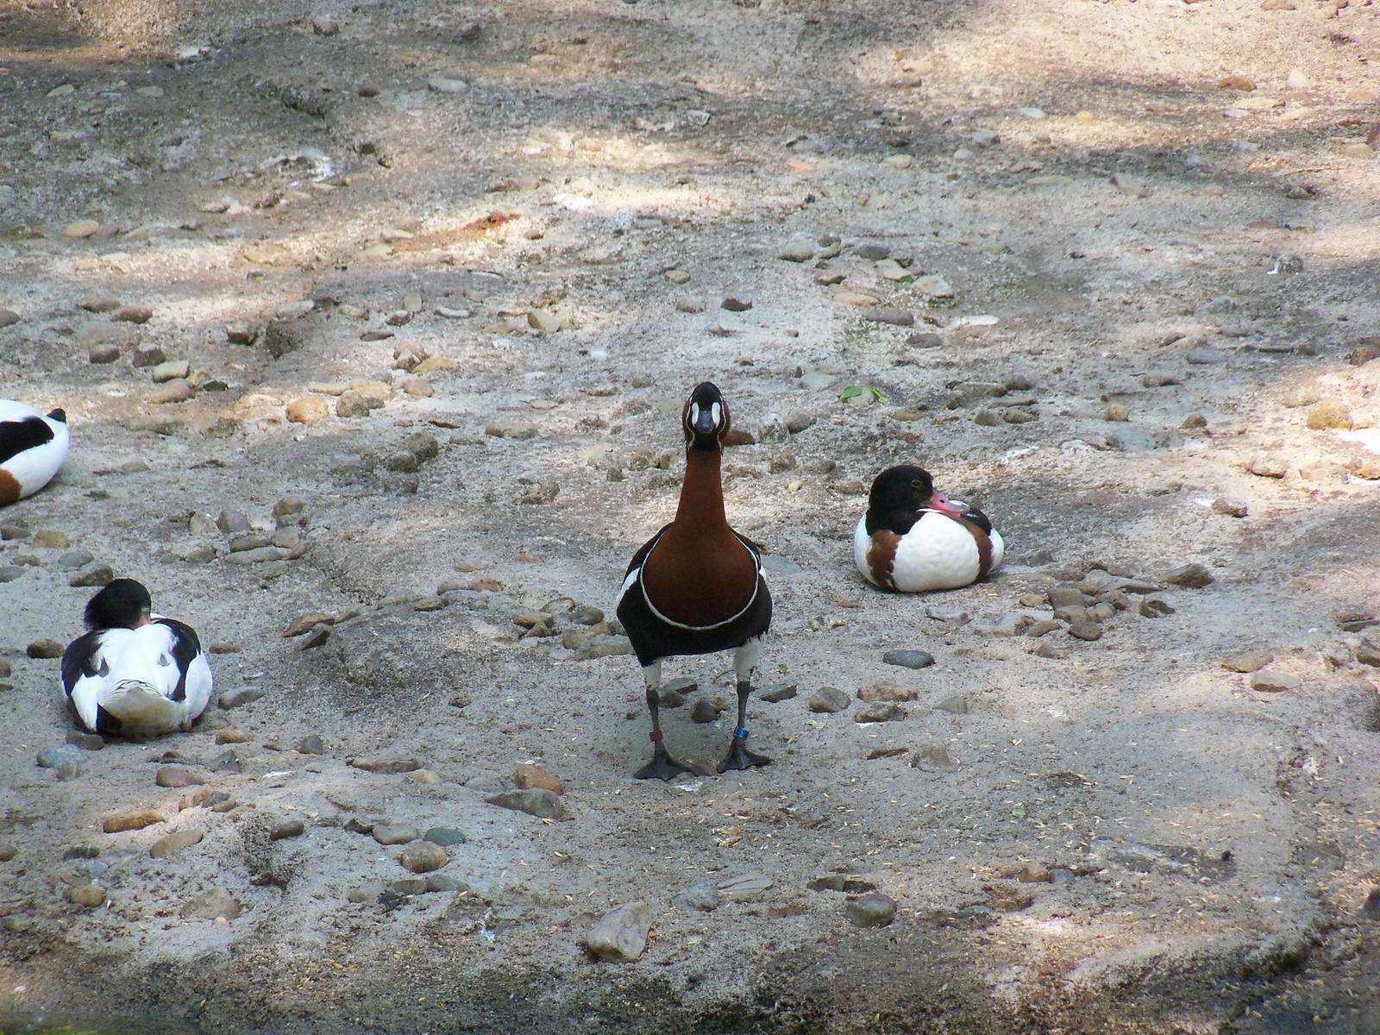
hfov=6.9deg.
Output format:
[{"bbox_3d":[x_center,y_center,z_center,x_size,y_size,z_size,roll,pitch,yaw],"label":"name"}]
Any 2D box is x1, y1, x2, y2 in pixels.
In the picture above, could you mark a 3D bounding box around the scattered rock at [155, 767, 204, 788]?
[{"bbox_3d":[-0.504,0.257,11.261,0.046,0.017,0.033,3,16,12],"label":"scattered rock"}]

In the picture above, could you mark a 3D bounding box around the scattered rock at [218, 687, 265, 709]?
[{"bbox_3d":[-0.471,0.190,11.966,0.055,0.016,0.031,-8,20,-24],"label":"scattered rock"}]

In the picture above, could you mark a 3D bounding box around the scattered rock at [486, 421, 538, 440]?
[{"bbox_3d":[-0.198,-0.097,12.675,0.058,0.017,0.034,0,18,0],"label":"scattered rock"}]

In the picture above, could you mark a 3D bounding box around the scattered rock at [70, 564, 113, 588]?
[{"bbox_3d":[-0.644,0.063,12.280,0.050,0.020,0.035,-6,19,-19],"label":"scattered rock"}]

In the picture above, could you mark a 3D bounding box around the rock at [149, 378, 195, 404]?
[{"bbox_3d":[-0.563,-0.137,12.399,0.048,0.024,0.034,-7,18,-24],"label":"rock"}]

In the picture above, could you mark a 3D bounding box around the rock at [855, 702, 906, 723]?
[{"bbox_3d":[0.199,0.204,11.931,0.053,0.017,0.033,-2,18,-5],"label":"rock"}]

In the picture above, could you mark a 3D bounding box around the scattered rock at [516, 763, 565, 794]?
[{"bbox_3d":[-0.155,0.270,11.766,0.054,0.023,0.037,6,19,19],"label":"scattered rock"}]

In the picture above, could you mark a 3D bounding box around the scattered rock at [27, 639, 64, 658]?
[{"bbox_3d":[-0.710,0.145,12.568,0.040,0.021,0.030,0,13,0],"label":"scattered rock"}]

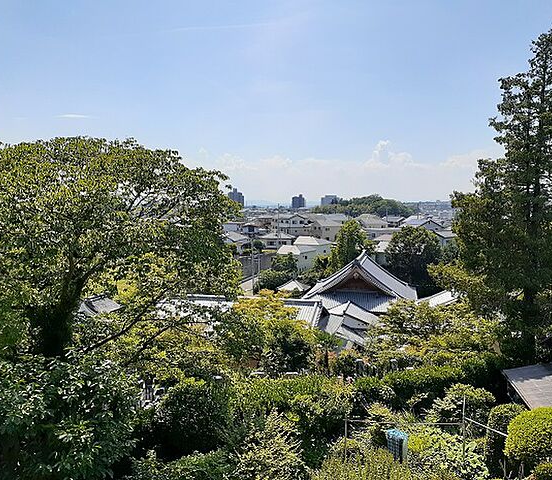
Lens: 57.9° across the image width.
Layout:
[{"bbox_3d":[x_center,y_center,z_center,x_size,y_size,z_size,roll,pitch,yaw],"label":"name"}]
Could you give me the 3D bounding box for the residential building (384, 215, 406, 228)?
[{"bbox_3d":[45.102,-6.090,190.000,7.800,6.200,7.500,-1,4,-12],"label":"residential building"}]

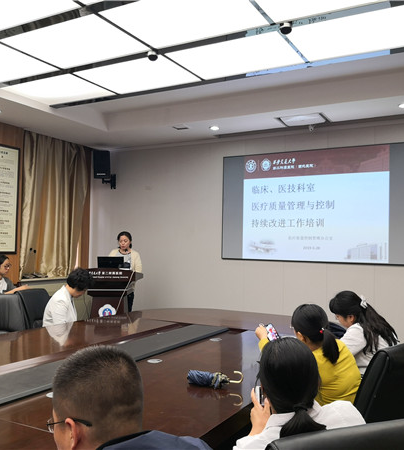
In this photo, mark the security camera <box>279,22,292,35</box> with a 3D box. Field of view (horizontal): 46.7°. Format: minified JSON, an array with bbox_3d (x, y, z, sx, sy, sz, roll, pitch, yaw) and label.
[{"bbox_3d":[0.633,-1.482,3.540,0.092,0.072,0.092,1,-2,0],"label":"security camera"}]

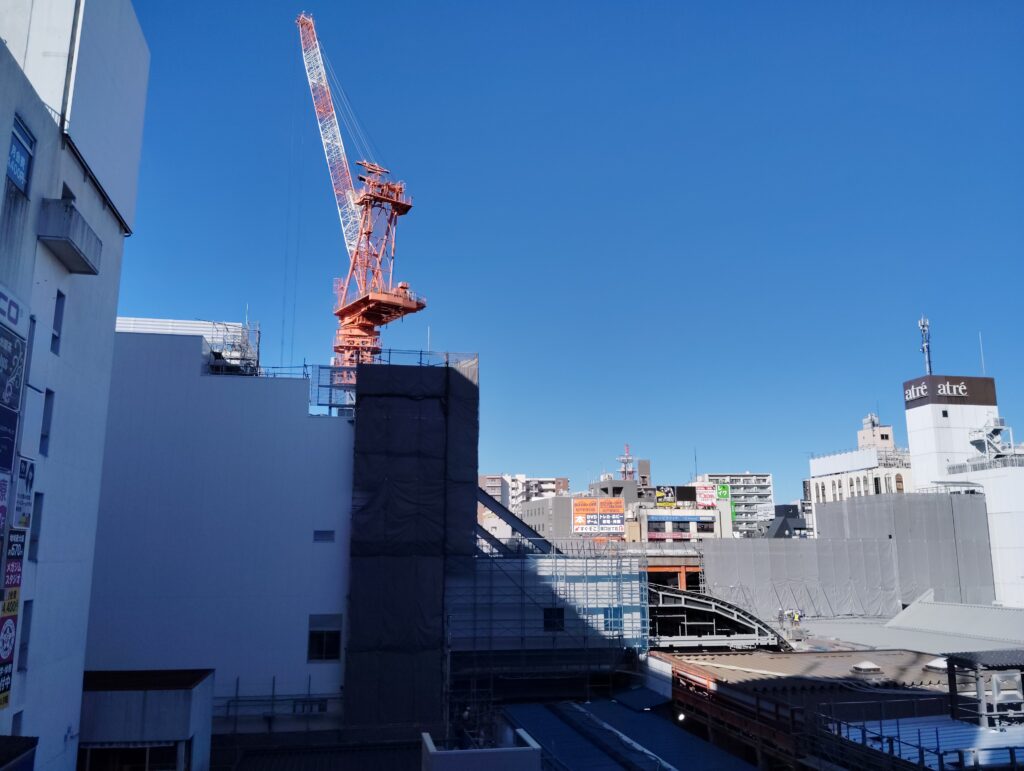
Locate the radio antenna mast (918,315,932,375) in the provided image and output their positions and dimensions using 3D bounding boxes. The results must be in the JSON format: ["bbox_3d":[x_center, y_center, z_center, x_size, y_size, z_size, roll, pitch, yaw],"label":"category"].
[{"bbox_3d":[53.932,-5.064,107.815,1.400,8.620,1.400,1,-11,-8],"label":"radio antenna mast"}]

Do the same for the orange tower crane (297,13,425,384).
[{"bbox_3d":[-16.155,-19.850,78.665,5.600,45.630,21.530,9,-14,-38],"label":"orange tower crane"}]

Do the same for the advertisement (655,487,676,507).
[{"bbox_3d":[28.283,20.407,151.851,3.660,3.820,0.400,1,-11,-7],"label":"advertisement"}]

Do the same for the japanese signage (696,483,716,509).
[{"bbox_3d":[35.636,20.336,151.865,3.610,3.850,0.400,1,-11,-7],"label":"japanese signage"}]

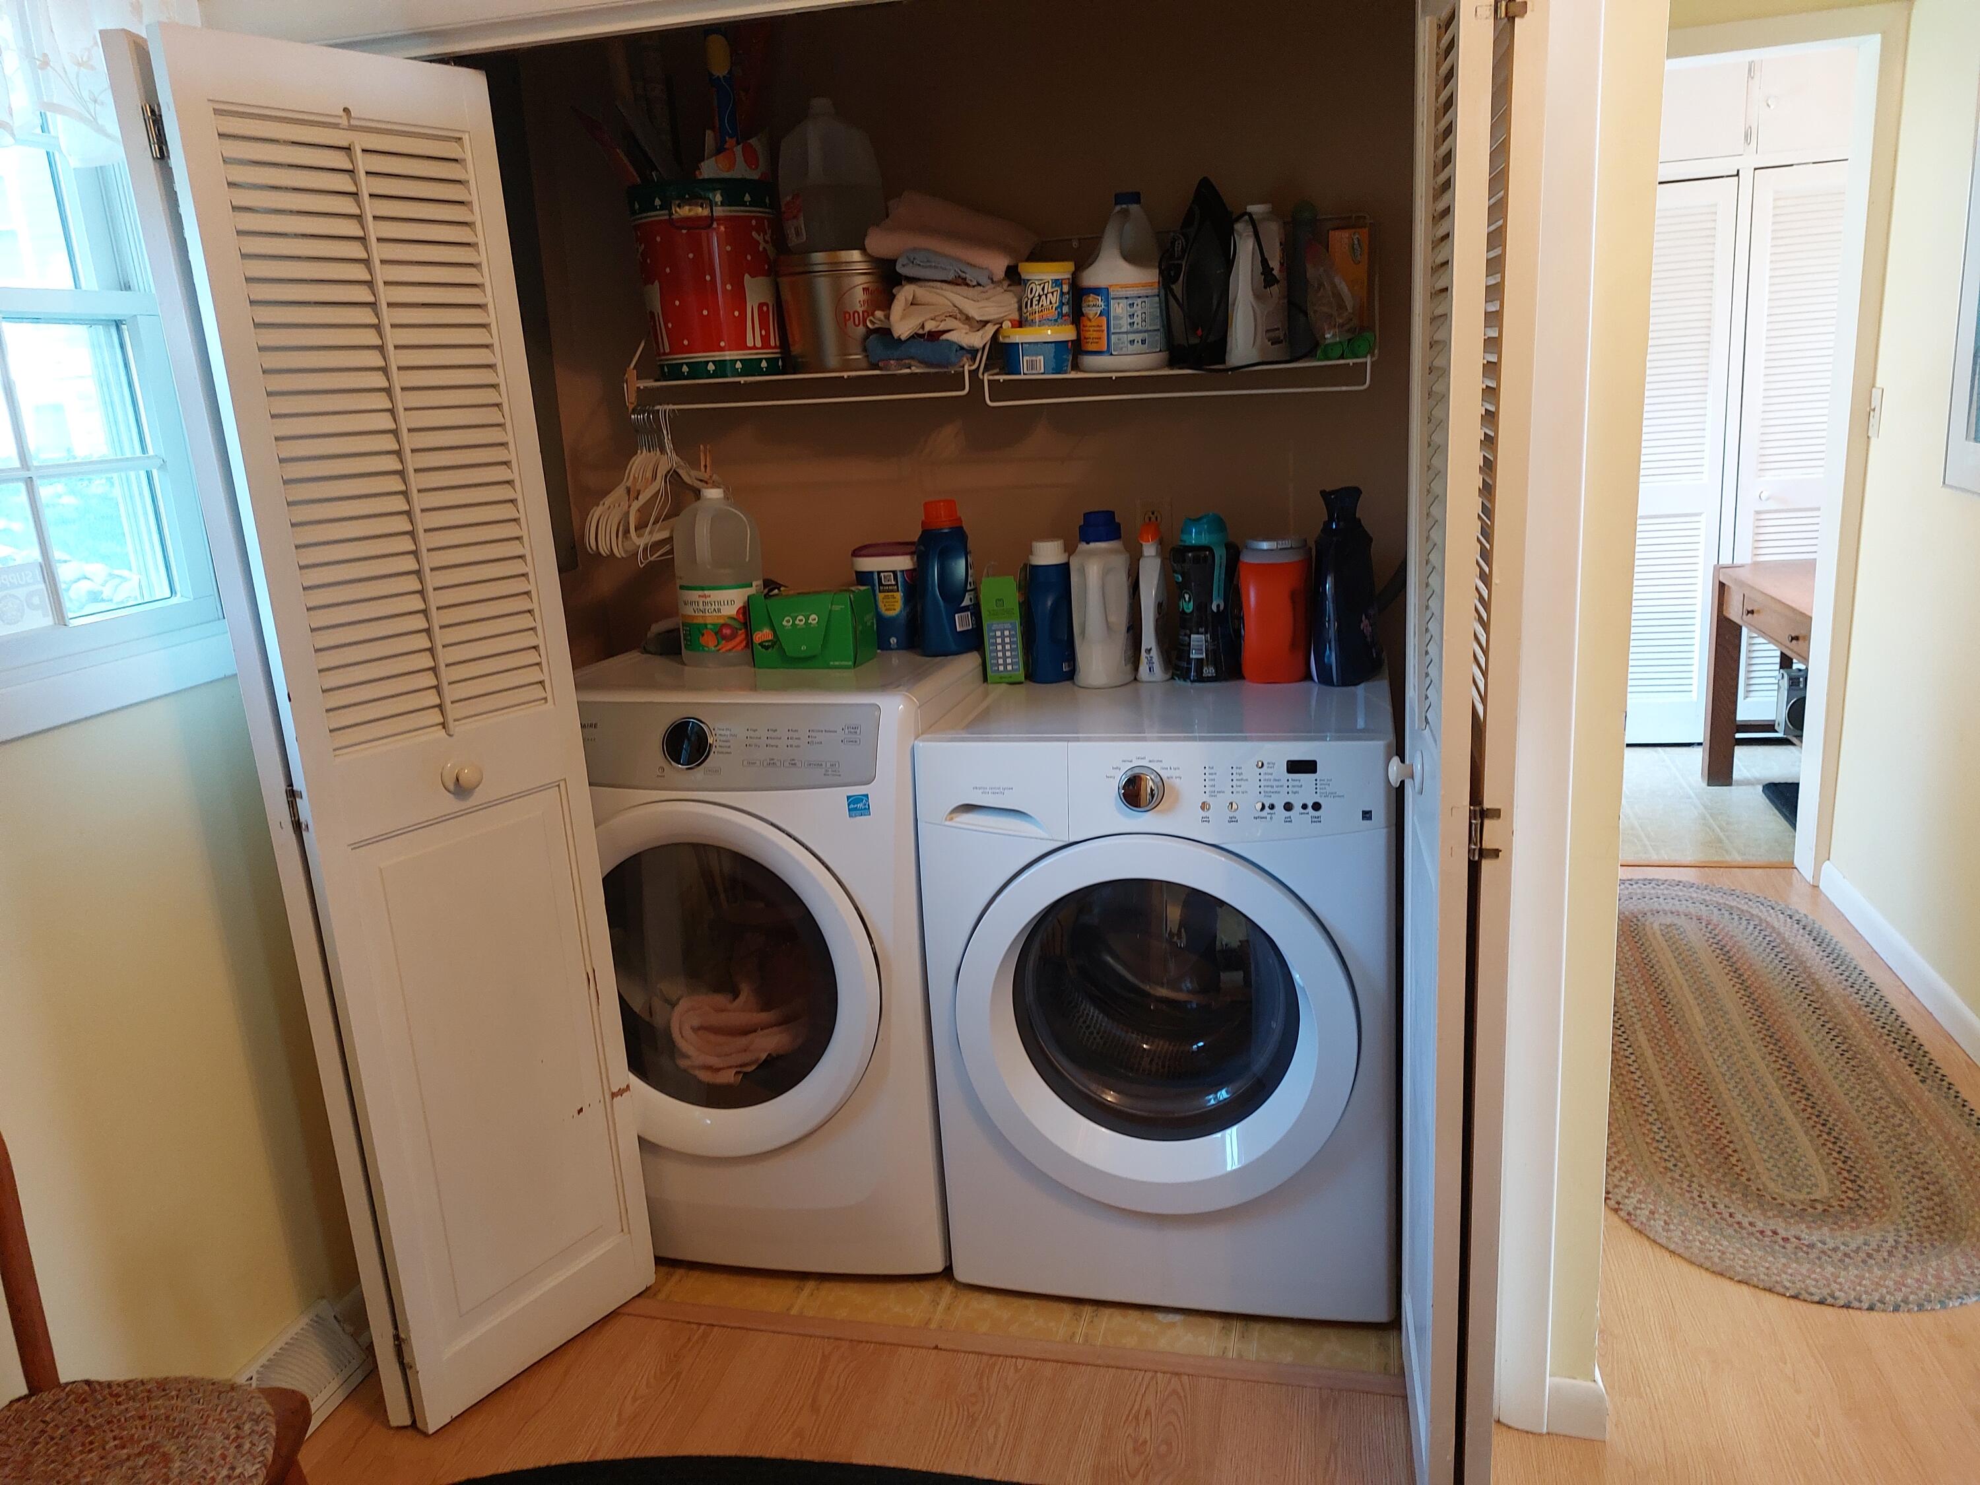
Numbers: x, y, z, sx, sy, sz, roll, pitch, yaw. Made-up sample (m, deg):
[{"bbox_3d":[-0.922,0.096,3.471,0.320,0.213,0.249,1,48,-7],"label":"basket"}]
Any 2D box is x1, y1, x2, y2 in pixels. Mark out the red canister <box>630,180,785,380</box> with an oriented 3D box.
[{"bbox_3d":[-0.515,-0.845,2.520,0.247,0.322,0.247,-3,14,1],"label":"red canister"}]

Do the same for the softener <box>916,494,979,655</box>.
[{"bbox_3d":[-0.077,-0.293,2.404,0.082,0.264,0.128,2,15,22],"label":"softener"}]

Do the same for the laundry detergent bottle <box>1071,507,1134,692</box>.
[{"bbox_3d":[0.196,-0.246,2.337,0.098,0.286,0.138,0,14,14],"label":"laundry detergent bottle"}]

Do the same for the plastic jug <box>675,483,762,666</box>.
[{"bbox_3d":[-0.486,-0.287,2.370,0.148,0.296,0.148,-5,14,-5],"label":"plastic jug"}]

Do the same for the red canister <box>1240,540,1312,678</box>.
[{"bbox_3d":[0.476,-0.225,2.290,0.116,0.234,0.112,0,14,14],"label":"red canister"}]

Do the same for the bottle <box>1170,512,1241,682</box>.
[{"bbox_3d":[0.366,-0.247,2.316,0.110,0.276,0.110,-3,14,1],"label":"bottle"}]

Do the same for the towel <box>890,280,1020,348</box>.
[{"bbox_3d":[-0.061,-0.747,2.397,0.190,0.095,0.200,0,14,14],"label":"towel"}]

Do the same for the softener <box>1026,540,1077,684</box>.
[{"bbox_3d":[0.104,-0.234,2.410,0.076,0.245,0.120,1,14,18],"label":"softener"}]

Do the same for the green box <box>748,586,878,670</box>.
[{"bbox_3d":[-0.295,-0.194,2.305,0.193,0.120,0.100,2,15,21],"label":"green box"}]

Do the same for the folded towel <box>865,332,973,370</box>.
[{"bbox_3d":[-0.098,-0.695,2.437,0.165,0.060,0.240,0,14,14],"label":"folded towel"}]

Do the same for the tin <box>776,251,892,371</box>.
[{"bbox_3d":[-0.280,-0.759,2.462,0.200,0.197,0.200,-4,13,1],"label":"tin"}]

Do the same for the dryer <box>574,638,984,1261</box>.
[{"bbox_3d":[-0.308,0.310,2.577,0.686,0.984,0.790,0,14,16],"label":"dryer"}]

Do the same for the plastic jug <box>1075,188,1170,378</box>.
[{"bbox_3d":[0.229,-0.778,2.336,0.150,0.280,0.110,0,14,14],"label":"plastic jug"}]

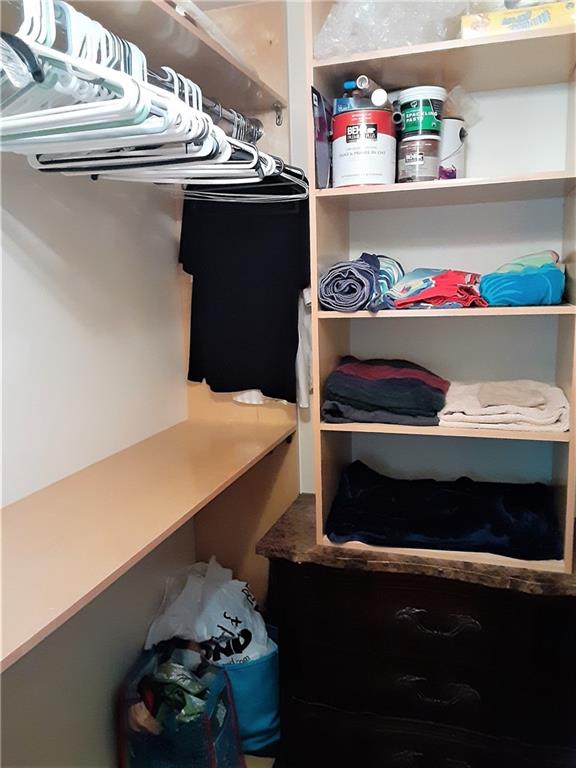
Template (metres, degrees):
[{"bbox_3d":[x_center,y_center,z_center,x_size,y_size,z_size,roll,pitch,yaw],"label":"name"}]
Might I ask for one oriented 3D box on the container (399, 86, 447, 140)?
[{"bbox_3d":[0.347,-0.686,1.535,0.119,0.120,0.119,1,10,18],"label":"container"}]

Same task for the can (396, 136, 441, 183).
[{"bbox_3d":[0.343,-0.566,1.557,0.109,0.123,0.109,1,10,18],"label":"can"}]

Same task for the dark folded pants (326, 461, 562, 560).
[{"bbox_3d":[0.443,0.343,1.724,0.598,0.115,0.323,1,10,18],"label":"dark folded pants"}]

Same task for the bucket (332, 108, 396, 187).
[{"bbox_3d":[0.201,-0.600,1.577,0.166,0.192,0.166,-2,10,0],"label":"bucket"}]

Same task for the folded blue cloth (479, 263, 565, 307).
[{"bbox_3d":[0.597,-0.253,1.533,0.198,0.102,0.242,1,10,18],"label":"folded blue cloth"}]

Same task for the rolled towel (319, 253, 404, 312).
[{"bbox_3d":[0.204,-0.283,1.660,0.164,0.142,0.283,1,10,18],"label":"rolled towel"}]

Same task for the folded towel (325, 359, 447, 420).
[{"bbox_3d":[0.291,0.005,1.701,0.314,0.153,0.288,1,10,18],"label":"folded towel"}]

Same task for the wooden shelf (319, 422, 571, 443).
[{"bbox_3d":[0.440,0.090,1.697,0.612,0.021,0.376,1,10,18],"label":"wooden shelf"}]

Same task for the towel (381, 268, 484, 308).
[{"bbox_3d":[0.411,-0.256,1.601,0.247,0.097,0.273,1,10,18],"label":"towel"}]

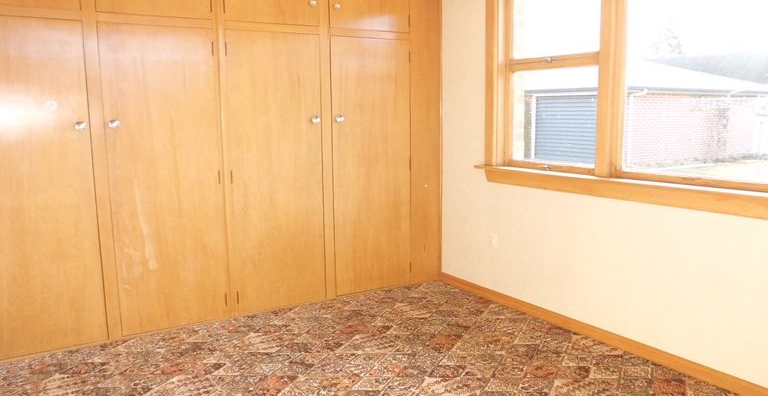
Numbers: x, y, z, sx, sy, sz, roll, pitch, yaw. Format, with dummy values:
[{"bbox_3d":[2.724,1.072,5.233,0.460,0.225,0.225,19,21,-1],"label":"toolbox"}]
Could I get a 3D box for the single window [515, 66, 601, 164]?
[{"bbox_3d":[0.989,-0.476,3.277,0.070,0.555,0.641,-6,10,-31],"label":"single window"}]

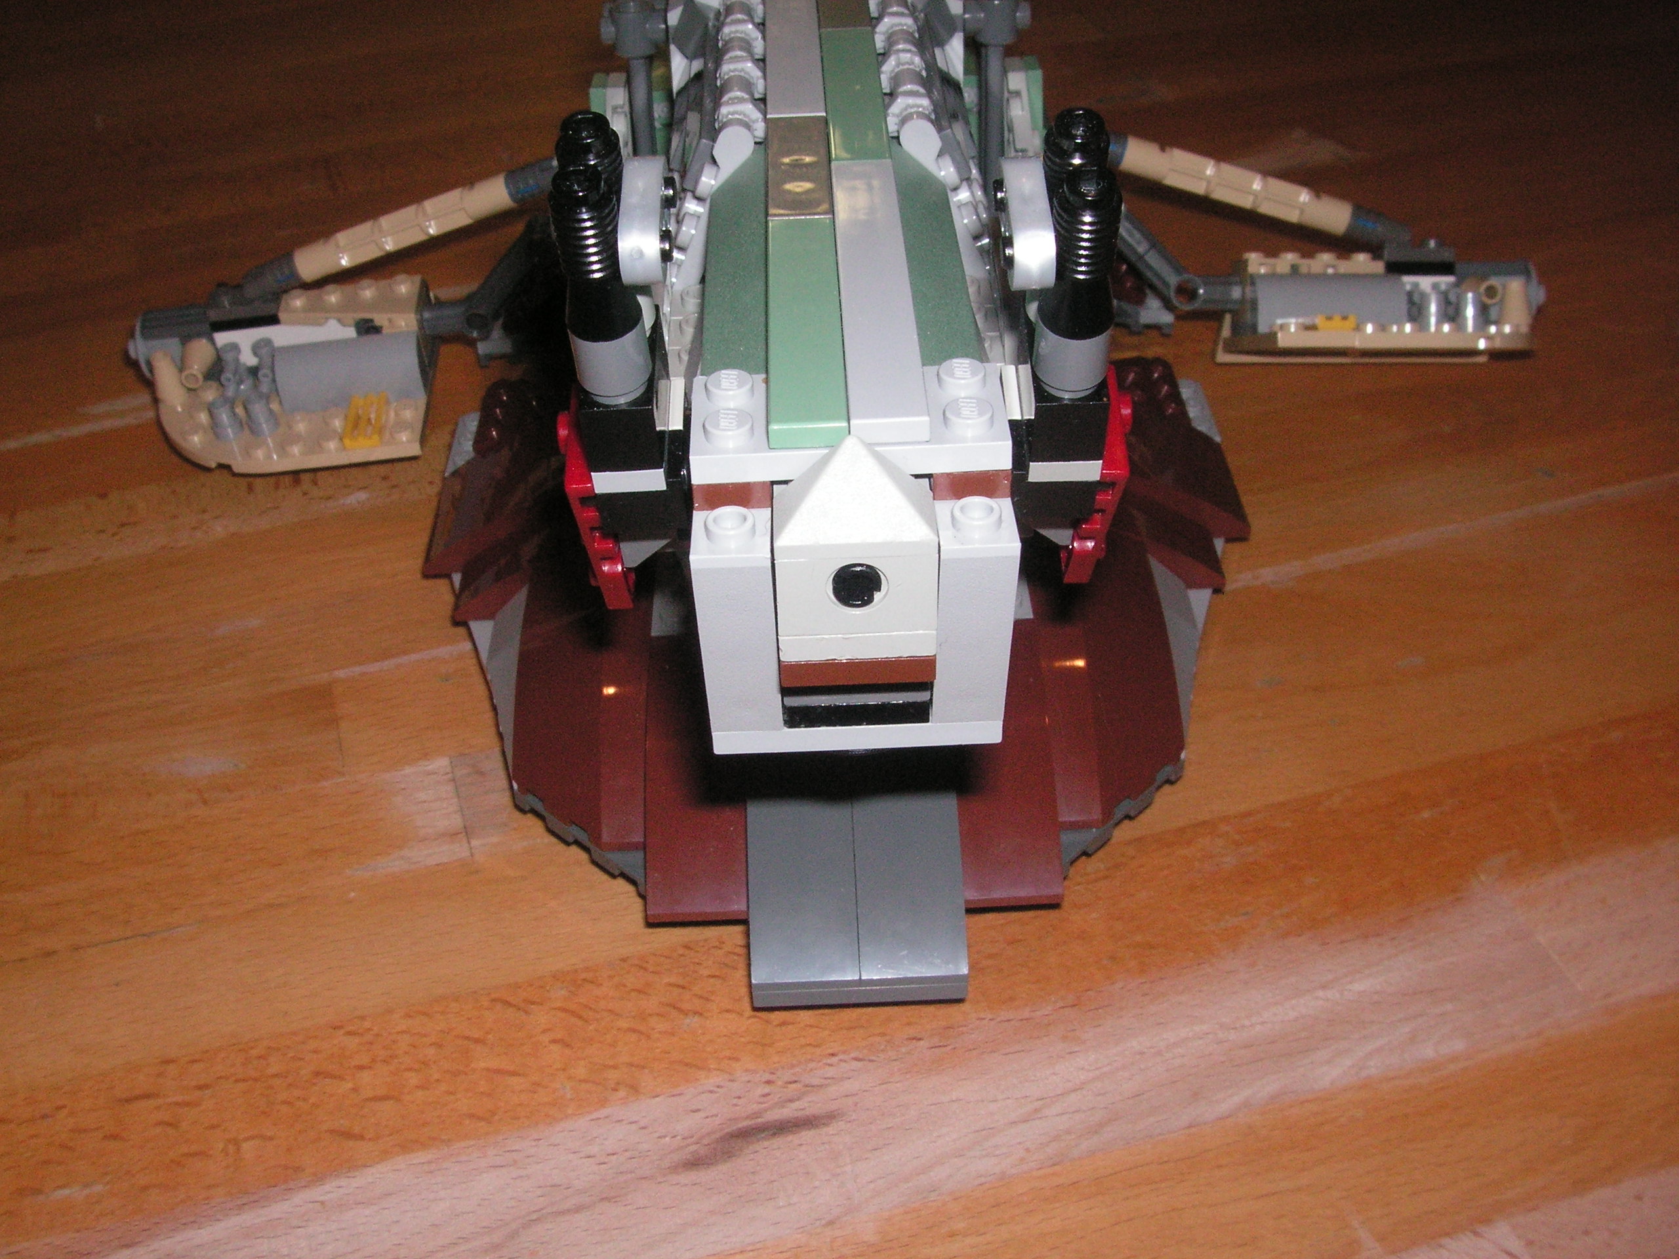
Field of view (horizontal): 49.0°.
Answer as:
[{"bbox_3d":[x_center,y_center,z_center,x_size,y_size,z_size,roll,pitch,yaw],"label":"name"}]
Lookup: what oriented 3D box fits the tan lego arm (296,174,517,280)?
[{"bbox_3d":[-0.095,-0.087,0.403,0.056,0.008,0.008,-14,35,19],"label":"tan lego arm"}]

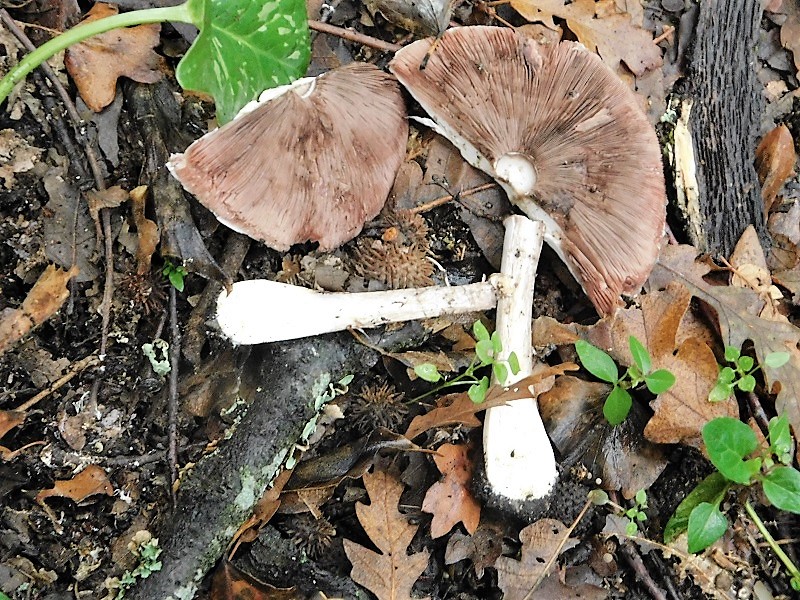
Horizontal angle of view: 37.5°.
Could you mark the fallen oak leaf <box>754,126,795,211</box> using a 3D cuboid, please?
[{"bbox_3d":[0.180,-0.063,0.564,0.020,0.016,0.050,14,71,5],"label":"fallen oak leaf"}]

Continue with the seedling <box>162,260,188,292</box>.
[{"bbox_3d":[-0.113,-0.012,0.591,0.013,0.015,0.017,0,70,0],"label":"seedling"}]

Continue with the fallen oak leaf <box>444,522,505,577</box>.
[{"bbox_3d":[0.034,0.115,0.545,0.028,0.012,0.025,0,70,0],"label":"fallen oak leaf"}]

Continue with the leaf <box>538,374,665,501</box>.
[{"bbox_3d":[0.089,0.060,0.519,0.056,0.018,0.055,1,70,0],"label":"leaf"}]

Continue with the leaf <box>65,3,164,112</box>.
[{"bbox_3d":[-0.152,-0.130,0.630,0.053,0.018,0.068,0,70,0],"label":"leaf"}]

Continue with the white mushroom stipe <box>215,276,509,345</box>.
[{"bbox_3d":[-0.018,0.003,0.529,0.129,0.029,0.029,-4,70,-2],"label":"white mushroom stipe"}]

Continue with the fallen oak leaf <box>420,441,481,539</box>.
[{"bbox_3d":[0.023,0.084,0.513,0.025,0.012,0.042,8,70,3],"label":"fallen oak leaf"}]

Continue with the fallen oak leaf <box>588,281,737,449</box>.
[{"bbox_3d":[0.131,0.032,0.569,0.085,0.022,0.072,43,76,14],"label":"fallen oak leaf"}]

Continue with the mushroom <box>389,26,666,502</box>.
[{"bbox_3d":[0.062,-0.026,0.578,0.136,0.050,0.251,0,70,0],"label":"mushroom"}]

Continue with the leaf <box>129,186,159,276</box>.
[{"bbox_3d":[-0.120,-0.033,0.554,0.012,0.014,0.045,-8,70,-3],"label":"leaf"}]

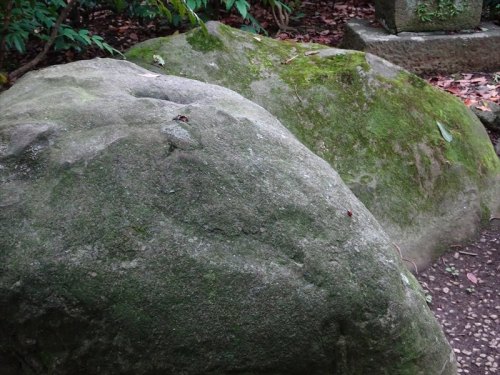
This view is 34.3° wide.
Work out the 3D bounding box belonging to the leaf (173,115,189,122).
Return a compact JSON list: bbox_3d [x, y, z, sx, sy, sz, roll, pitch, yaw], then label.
[{"bbox_3d":[-0.201,-0.200,2.343,0.046,0.018,0.030,3,24,9],"label":"leaf"}]

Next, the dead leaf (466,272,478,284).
[{"bbox_3d":[0.780,0.319,2.837,0.034,0.010,0.076,-7,24,-11],"label":"dead leaf"}]

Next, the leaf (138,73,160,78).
[{"bbox_3d":[-0.330,-0.367,2.655,0.073,0.012,0.035,-2,24,0],"label":"leaf"}]

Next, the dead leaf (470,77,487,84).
[{"bbox_3d":[1.375,-0.644,4.869,0.110,0.025,0.060,-11,25,-20],"label":"dead leaf"}]

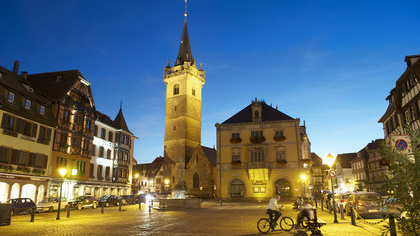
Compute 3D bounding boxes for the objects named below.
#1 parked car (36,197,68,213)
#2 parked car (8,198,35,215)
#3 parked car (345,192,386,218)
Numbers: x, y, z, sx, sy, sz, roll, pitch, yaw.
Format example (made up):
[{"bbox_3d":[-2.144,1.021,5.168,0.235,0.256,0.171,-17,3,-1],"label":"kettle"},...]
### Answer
[{"bbox_3d":[-15.450,8.472,27.646,1.700,1.410,4.200,0,-15,1],"label":"parked car"},{"bbox_3d":[-18.344,8.287,26.012,1.680,1.430,4.000,-4,-15,14],"label":"parked car"},{"bbox_3d":[10.850,6.153,19.830,1.800,1.620,4.350,-4,-16,15],"label":"parked car"}]

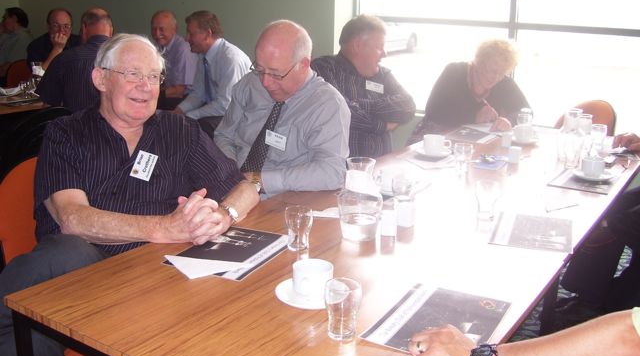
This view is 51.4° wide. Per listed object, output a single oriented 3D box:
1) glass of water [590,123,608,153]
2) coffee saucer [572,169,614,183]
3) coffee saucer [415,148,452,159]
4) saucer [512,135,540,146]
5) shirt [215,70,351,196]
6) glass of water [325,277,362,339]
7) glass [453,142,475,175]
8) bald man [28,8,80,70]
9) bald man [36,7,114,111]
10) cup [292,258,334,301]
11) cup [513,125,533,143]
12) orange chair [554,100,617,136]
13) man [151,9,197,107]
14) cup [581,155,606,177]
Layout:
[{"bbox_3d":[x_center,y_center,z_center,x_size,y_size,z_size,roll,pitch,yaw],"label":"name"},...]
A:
[{"bbox_3d":[1.198,-0.174,2.861,0.067,0.112,0.067,2,16,0],"label":"glass of water"},{"bbox_3d":[1.026,-0.006,2.498,0.154,0.021,0.154,2,15,0],"label":"coffee saucer"},{"bbox_3d":[0.477,-0.100,2.778,0.156,0.021,0.156,2,15,0],"label":"coffee saucer"},{"bbox_3d":[0.895,-0.167,2.962,0.150,0.022,0.150,2,16,0],"label":"saucer"},{"bbox_3d":[-0.129,-0.099,2.360,0.520,0.550,0.400,1,15,-3],"label":"shirt"},{"bbox_3d":[0.044,0.254,1.290,0.071,0.106,0.071,2,16,0],"label":"glass of water"},{"bbox_3d":[0.540,-0.071,2.514,0.070,0.108,0.070,12,18,33],"label":"glass"},{"bbox_3d":[-1.700,-0.491,4.420,0.540,1.250,0.780,-7,18,-30],"label":"bald man"},{"bbox_3d":[-1.290,-0.287,3.660,0.540,1.260,0.800,-8,18,-33],"label":"bald man"},{"bbox_3d":[-0.014,0.221,1.439,0.089,0.062,0.112,1,16,-3],"label":"cup"},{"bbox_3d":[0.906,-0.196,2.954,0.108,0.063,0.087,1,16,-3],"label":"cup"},{"bbox_3d":[1.433,0.006,3.744,0.500,0.830,0.550,16,21,42],"label":"orange chair"},{"bbox_3d":[-1.020,-0.425,4.220,0.520,1.250,0.780,13,19,36],"label":"man"},{"bbox_3d":[1.032,-0.035,2.502,0.088,0.064,0.100,11,18,31],"label":"cup"}]

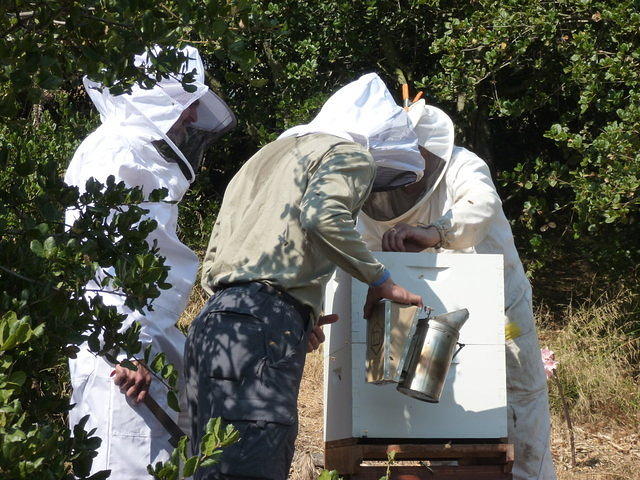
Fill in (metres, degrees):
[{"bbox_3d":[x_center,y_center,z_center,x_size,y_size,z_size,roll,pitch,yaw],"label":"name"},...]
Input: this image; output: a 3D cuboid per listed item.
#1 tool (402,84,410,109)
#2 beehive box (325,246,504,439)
[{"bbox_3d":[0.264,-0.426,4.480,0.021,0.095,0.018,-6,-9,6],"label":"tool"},{"bbox_3d":[0.253,0.314,4.145,0.413,0.489,0.500,1,-9,-8],"label":"beehive box"}]

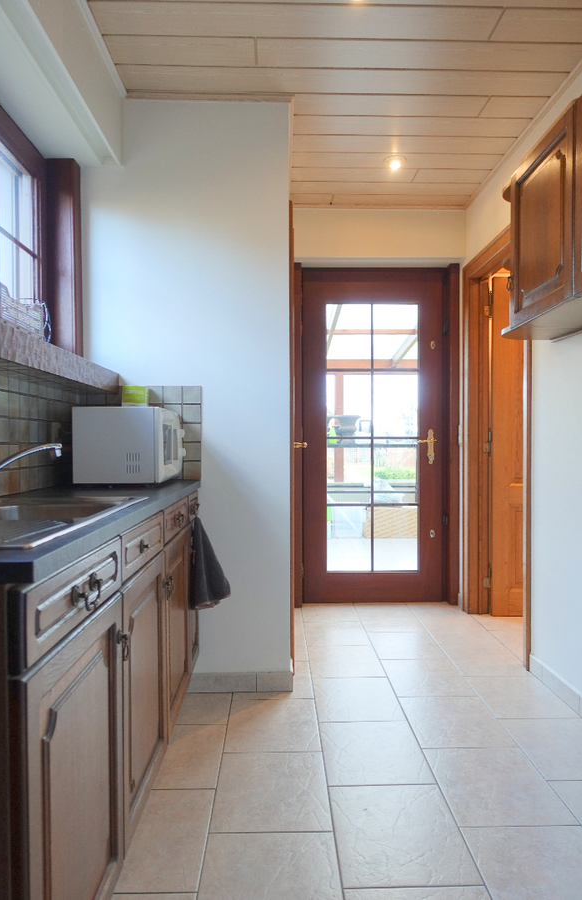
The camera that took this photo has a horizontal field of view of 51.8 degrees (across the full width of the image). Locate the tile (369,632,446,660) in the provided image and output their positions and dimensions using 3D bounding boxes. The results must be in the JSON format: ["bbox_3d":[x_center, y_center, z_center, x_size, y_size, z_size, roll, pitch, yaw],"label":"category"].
[{"bbox_3d":[0.573,0.983,3.010,0.326,0.011,0.402,0,1,-1],"label":"tile"}]

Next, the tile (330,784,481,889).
[{"bbox_3d":[0.283,1.021,1.604,0.331,0.010,0.411,0,1,-1],"label":"tile"}]

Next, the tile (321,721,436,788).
[{"bbox_3d":[0.274,1.016,2.019,0.331,0.010,0.411,0,1,-1],"label":"tile"}]

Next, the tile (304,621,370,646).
[{"bbox_3d":[0.248,1.002,3.263,0.331,0.010,0.411,0,1,-1],"label":"tile"}]

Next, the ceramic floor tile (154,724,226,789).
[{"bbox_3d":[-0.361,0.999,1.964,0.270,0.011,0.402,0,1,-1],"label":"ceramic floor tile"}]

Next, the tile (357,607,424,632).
[{"bbox_3d":[0.564,0.976,3.415,0.326,0.011,0.402,0,1,-1],"label":"tile"}]

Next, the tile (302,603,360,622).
[{"bbox_3d":[0.232,0.973,3.602,0.326,0.011,0.402,0,1,-1],"label":"tile"}]

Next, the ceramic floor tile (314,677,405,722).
[{"bbox_3d":[0.260,0.992,2.388,0.326,0.011,0.402,0,1,-1],"label":"ceramic floor tile"}]

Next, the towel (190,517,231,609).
[{"bbox_3d":[-0.303,0.433,2.319,0.137,0.346,0.170,0,1,-1],"label":"towel"}]

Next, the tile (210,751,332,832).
[{"bbox_3d":[-0.056,1.020,1.803,0.331,0.010,0.411,0,1,-1],"label":"tile"}]

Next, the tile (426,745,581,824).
[{"bbox_3d":[0.613,1.017,1.824,0.331,0.010,0.411,0,1,-1],"label":"tile"}]

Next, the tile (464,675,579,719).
[{"bbox_3d":[0.909,0.992,2.417,0.308,0.011,0.402,0,1,-1],"label":"tile"}]

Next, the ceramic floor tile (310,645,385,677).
[{"bbox_3d":[0.251,0.986,2.793,0.326,0.011,0.402,0,1,-1],"label":"ceramic floor tile"}]

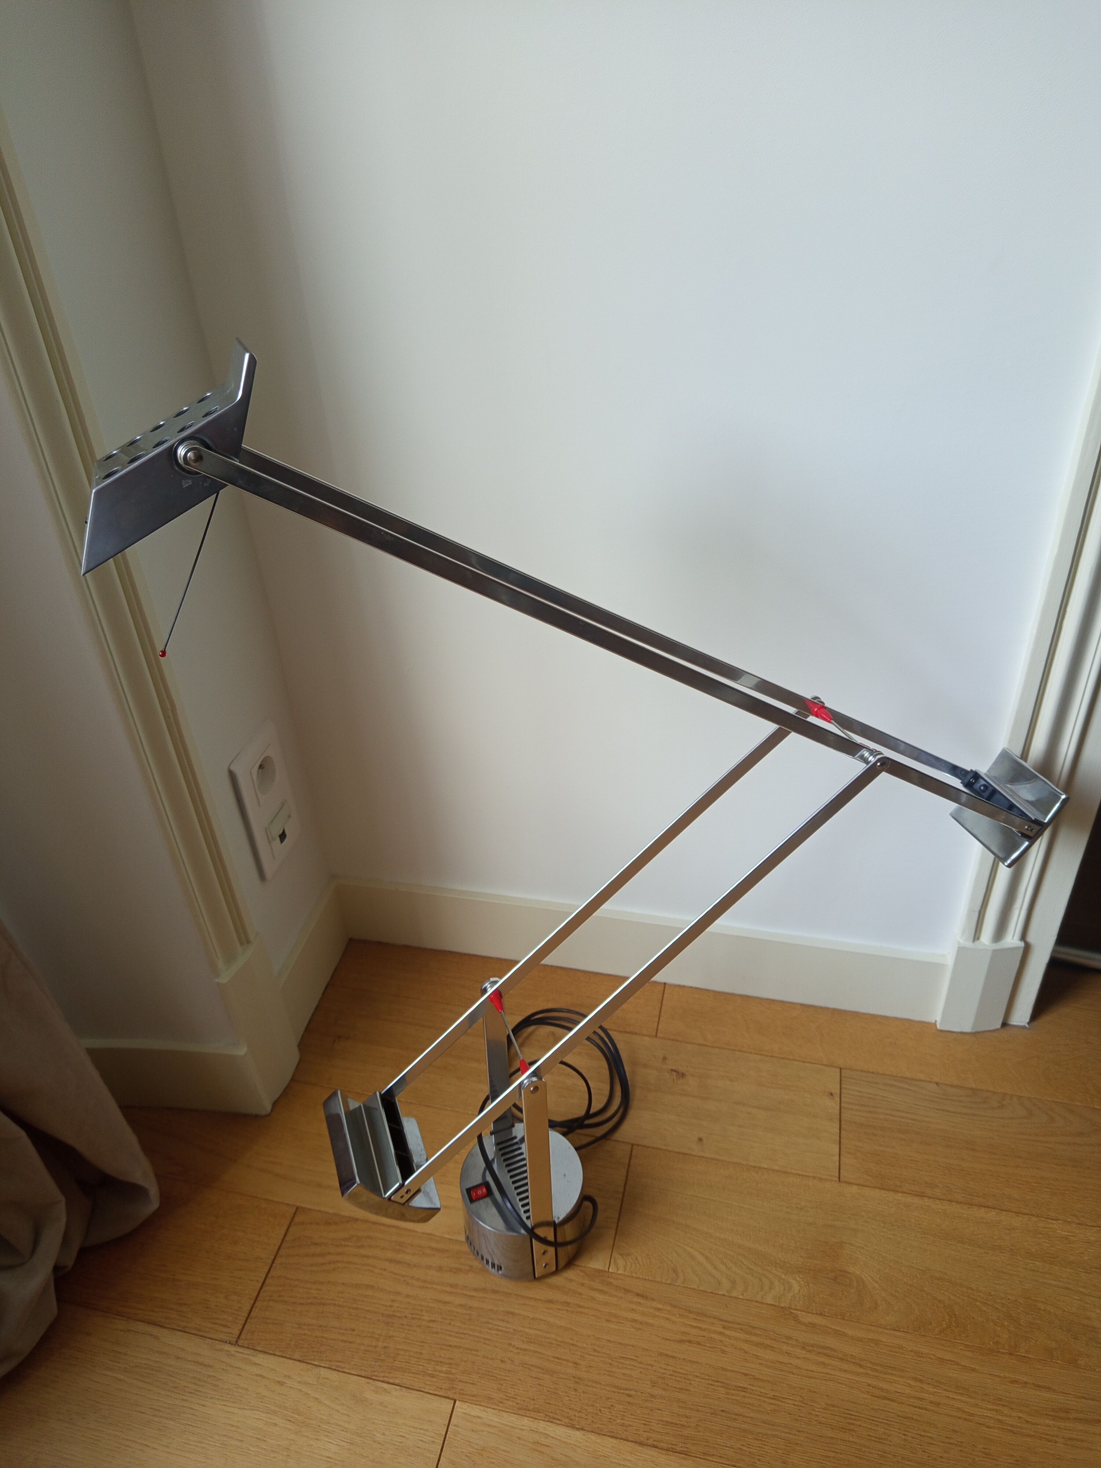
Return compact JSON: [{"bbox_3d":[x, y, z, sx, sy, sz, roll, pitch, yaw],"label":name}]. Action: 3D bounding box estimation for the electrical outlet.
[{"bbox_3d":[-0.293,0.074,1.058,0.011,0.152,0.082,5,35,13],"label":"electrical outlet"}]

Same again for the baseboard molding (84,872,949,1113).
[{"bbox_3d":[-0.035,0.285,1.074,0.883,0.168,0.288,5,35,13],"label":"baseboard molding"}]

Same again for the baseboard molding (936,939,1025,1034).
[{"bbox_3d":[0.458,0.268,1.083,0.071,0.129,0.025,5,35,13],"label":"baseboard molding"}]

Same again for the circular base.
[{"bbox_3d":[-0.023,0.431,0.943,0.111,0.075,0.111,-3,34,2],"label":"circular base"}]

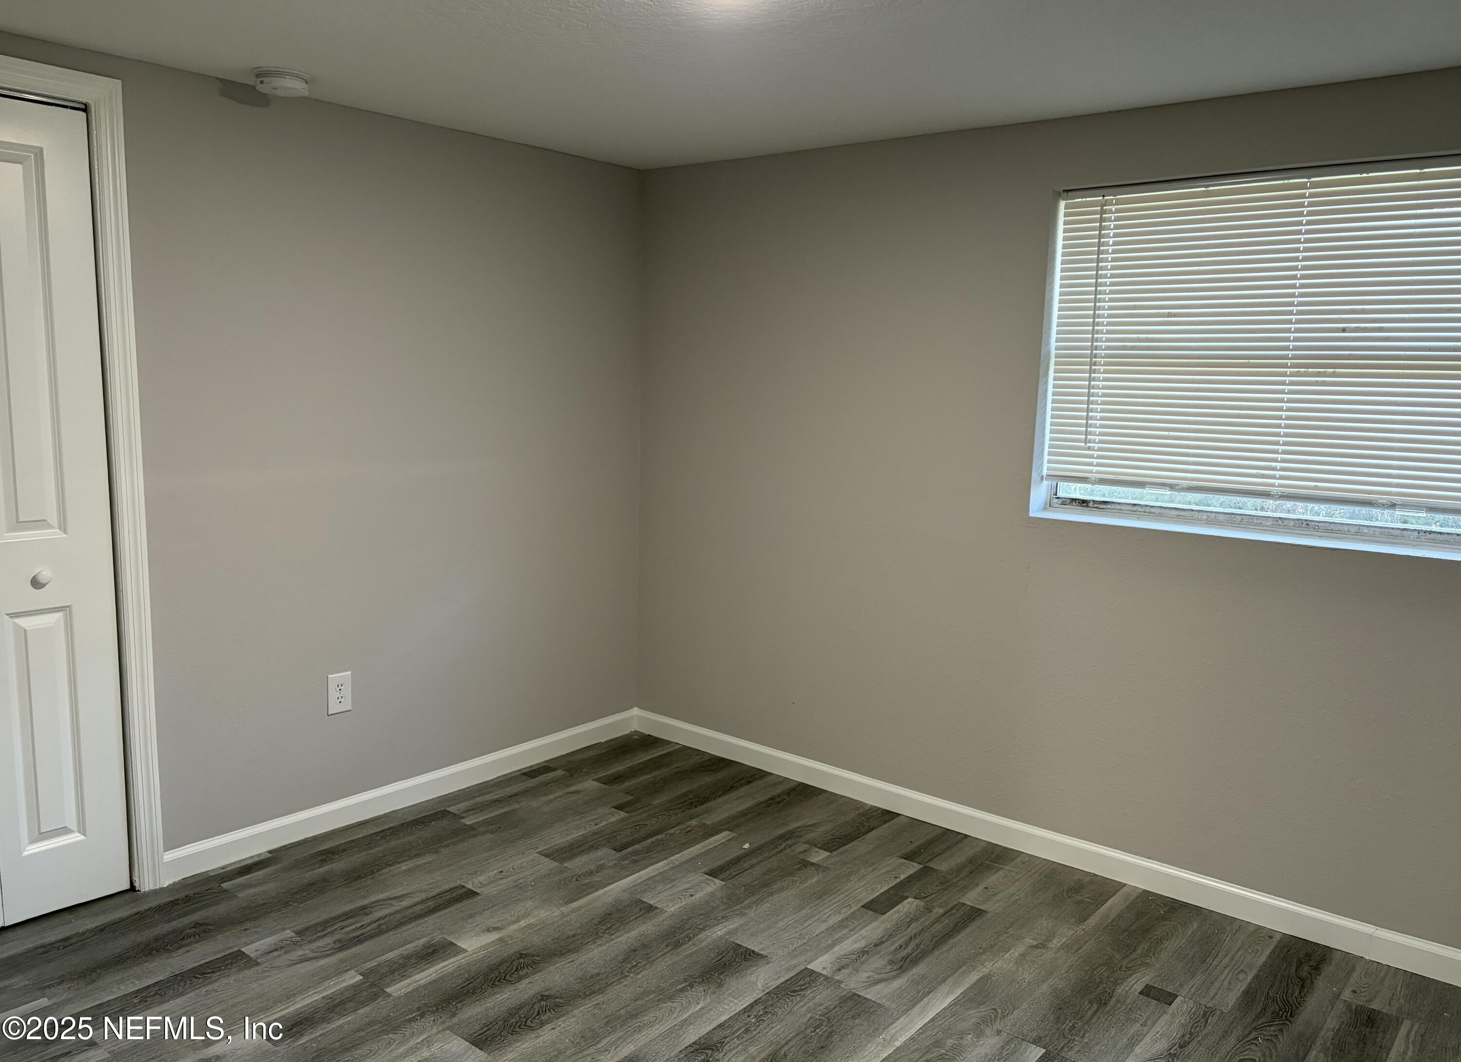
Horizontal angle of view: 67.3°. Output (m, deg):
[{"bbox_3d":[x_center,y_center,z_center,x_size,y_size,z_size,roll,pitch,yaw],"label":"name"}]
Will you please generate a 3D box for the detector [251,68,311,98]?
[{"bbox_3d":[-1.143,-1.143,2.798,0.140,0.041,0.140,1,8,0],"label":"detector"}]

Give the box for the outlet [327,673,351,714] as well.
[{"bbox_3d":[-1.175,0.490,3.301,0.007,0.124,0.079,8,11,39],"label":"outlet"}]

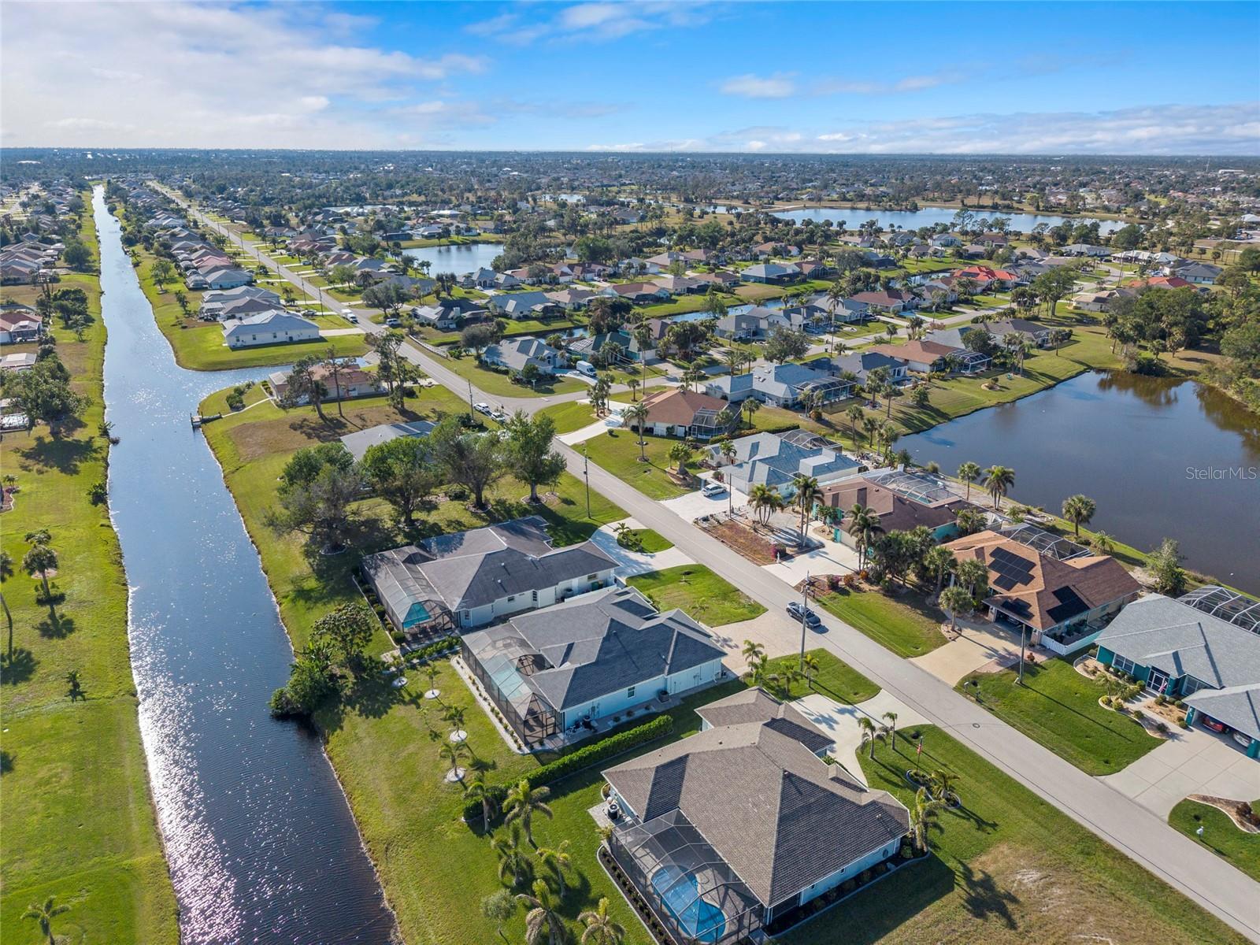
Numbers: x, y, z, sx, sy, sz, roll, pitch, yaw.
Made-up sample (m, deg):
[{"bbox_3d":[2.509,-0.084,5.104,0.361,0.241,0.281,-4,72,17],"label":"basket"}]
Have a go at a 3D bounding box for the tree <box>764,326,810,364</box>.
[{"bbox_3d":[41.210,-32.827,229.519,12.137,9.728,12.137,0,20,0],"label":"tree"}]

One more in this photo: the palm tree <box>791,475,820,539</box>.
[{"bbox_3d":[24.190,5.230,120.840,3.900,10.500,3.900,0,20,0],"label":"palm tree"}]

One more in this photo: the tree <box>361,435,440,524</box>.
[{"bbox_3d":[-33.190,1.460,127.290,11.000,12.600,11.000,0,20,0],"label":"tree"}]

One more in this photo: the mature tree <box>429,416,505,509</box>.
[{"bbox_3d":[-25.257,-1.347,137.027,11.300,14.100,11.300,0,20,0],"label":"mature tree"}]

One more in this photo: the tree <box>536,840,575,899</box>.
[{"bbox_3d":[-5.493,29.979,65.694,3.200,5.100,3.300,0,20,0],"label":"tree"}]

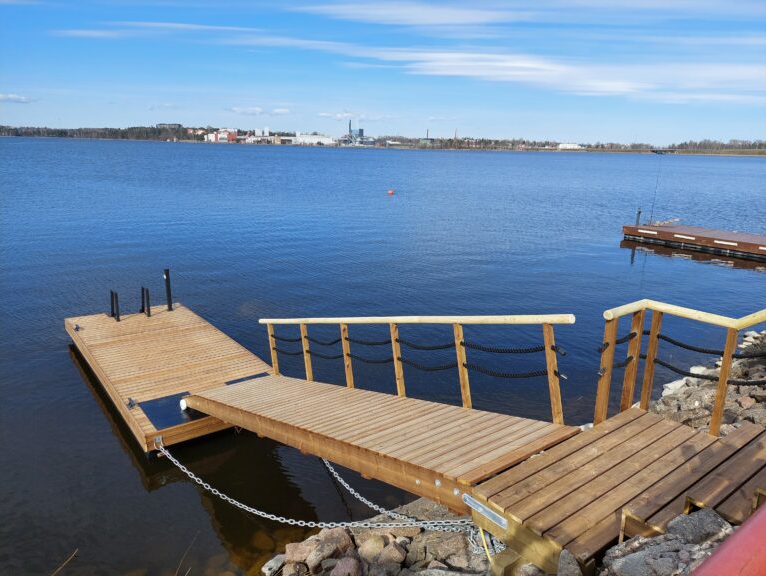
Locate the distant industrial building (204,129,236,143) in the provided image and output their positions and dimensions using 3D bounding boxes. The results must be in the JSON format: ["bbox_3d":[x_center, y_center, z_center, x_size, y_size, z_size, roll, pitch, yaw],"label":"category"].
[{"bbox_3d":[-265.915,-251.096,876.778,50.086,21.913,38.000,-3,16,-16],"label":"distant industrial building"}]

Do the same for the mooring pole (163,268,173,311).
[{"bbox_3d":[-4.862,0.052,12.103,0.105,0.962,0.105,-11,19,-38],"label":"mooring pole"}]

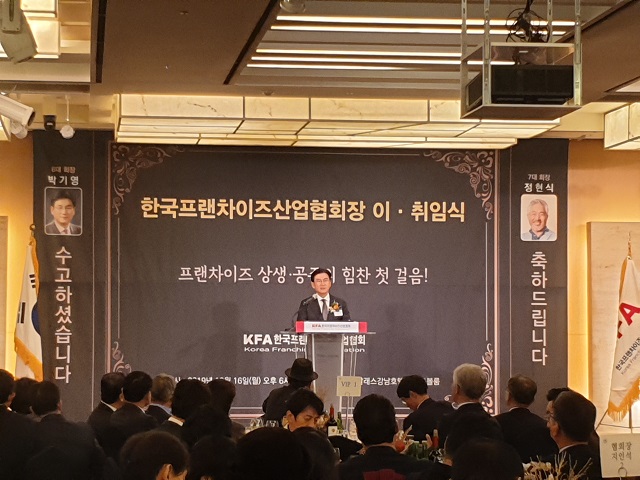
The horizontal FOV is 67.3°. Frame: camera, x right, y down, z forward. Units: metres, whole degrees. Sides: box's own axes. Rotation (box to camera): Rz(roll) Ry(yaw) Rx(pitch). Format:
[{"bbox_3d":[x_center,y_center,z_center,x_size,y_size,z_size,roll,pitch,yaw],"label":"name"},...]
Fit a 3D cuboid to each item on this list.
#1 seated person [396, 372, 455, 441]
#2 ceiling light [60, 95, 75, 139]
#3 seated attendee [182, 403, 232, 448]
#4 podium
[{"bbox_3d":[0.690,1.460,3.150,0.750,1.200,0.520,-2,-4,22],"label":"seated person"},{"bbox_3d":[-2.570,-1.260,4.900,0.140,0.440,0.140,0,-4,6],"label":"ceiling light"},{"bbox_3d":[-0.510,1.290,2.200,0.500,1.220,0.720,-1,-4,9],"label":"seated attendee"},{"bbox_3d":[0.100,1.360,4.600,0.780,1.200,0.500,0,-4,0],"label":"podium"}]

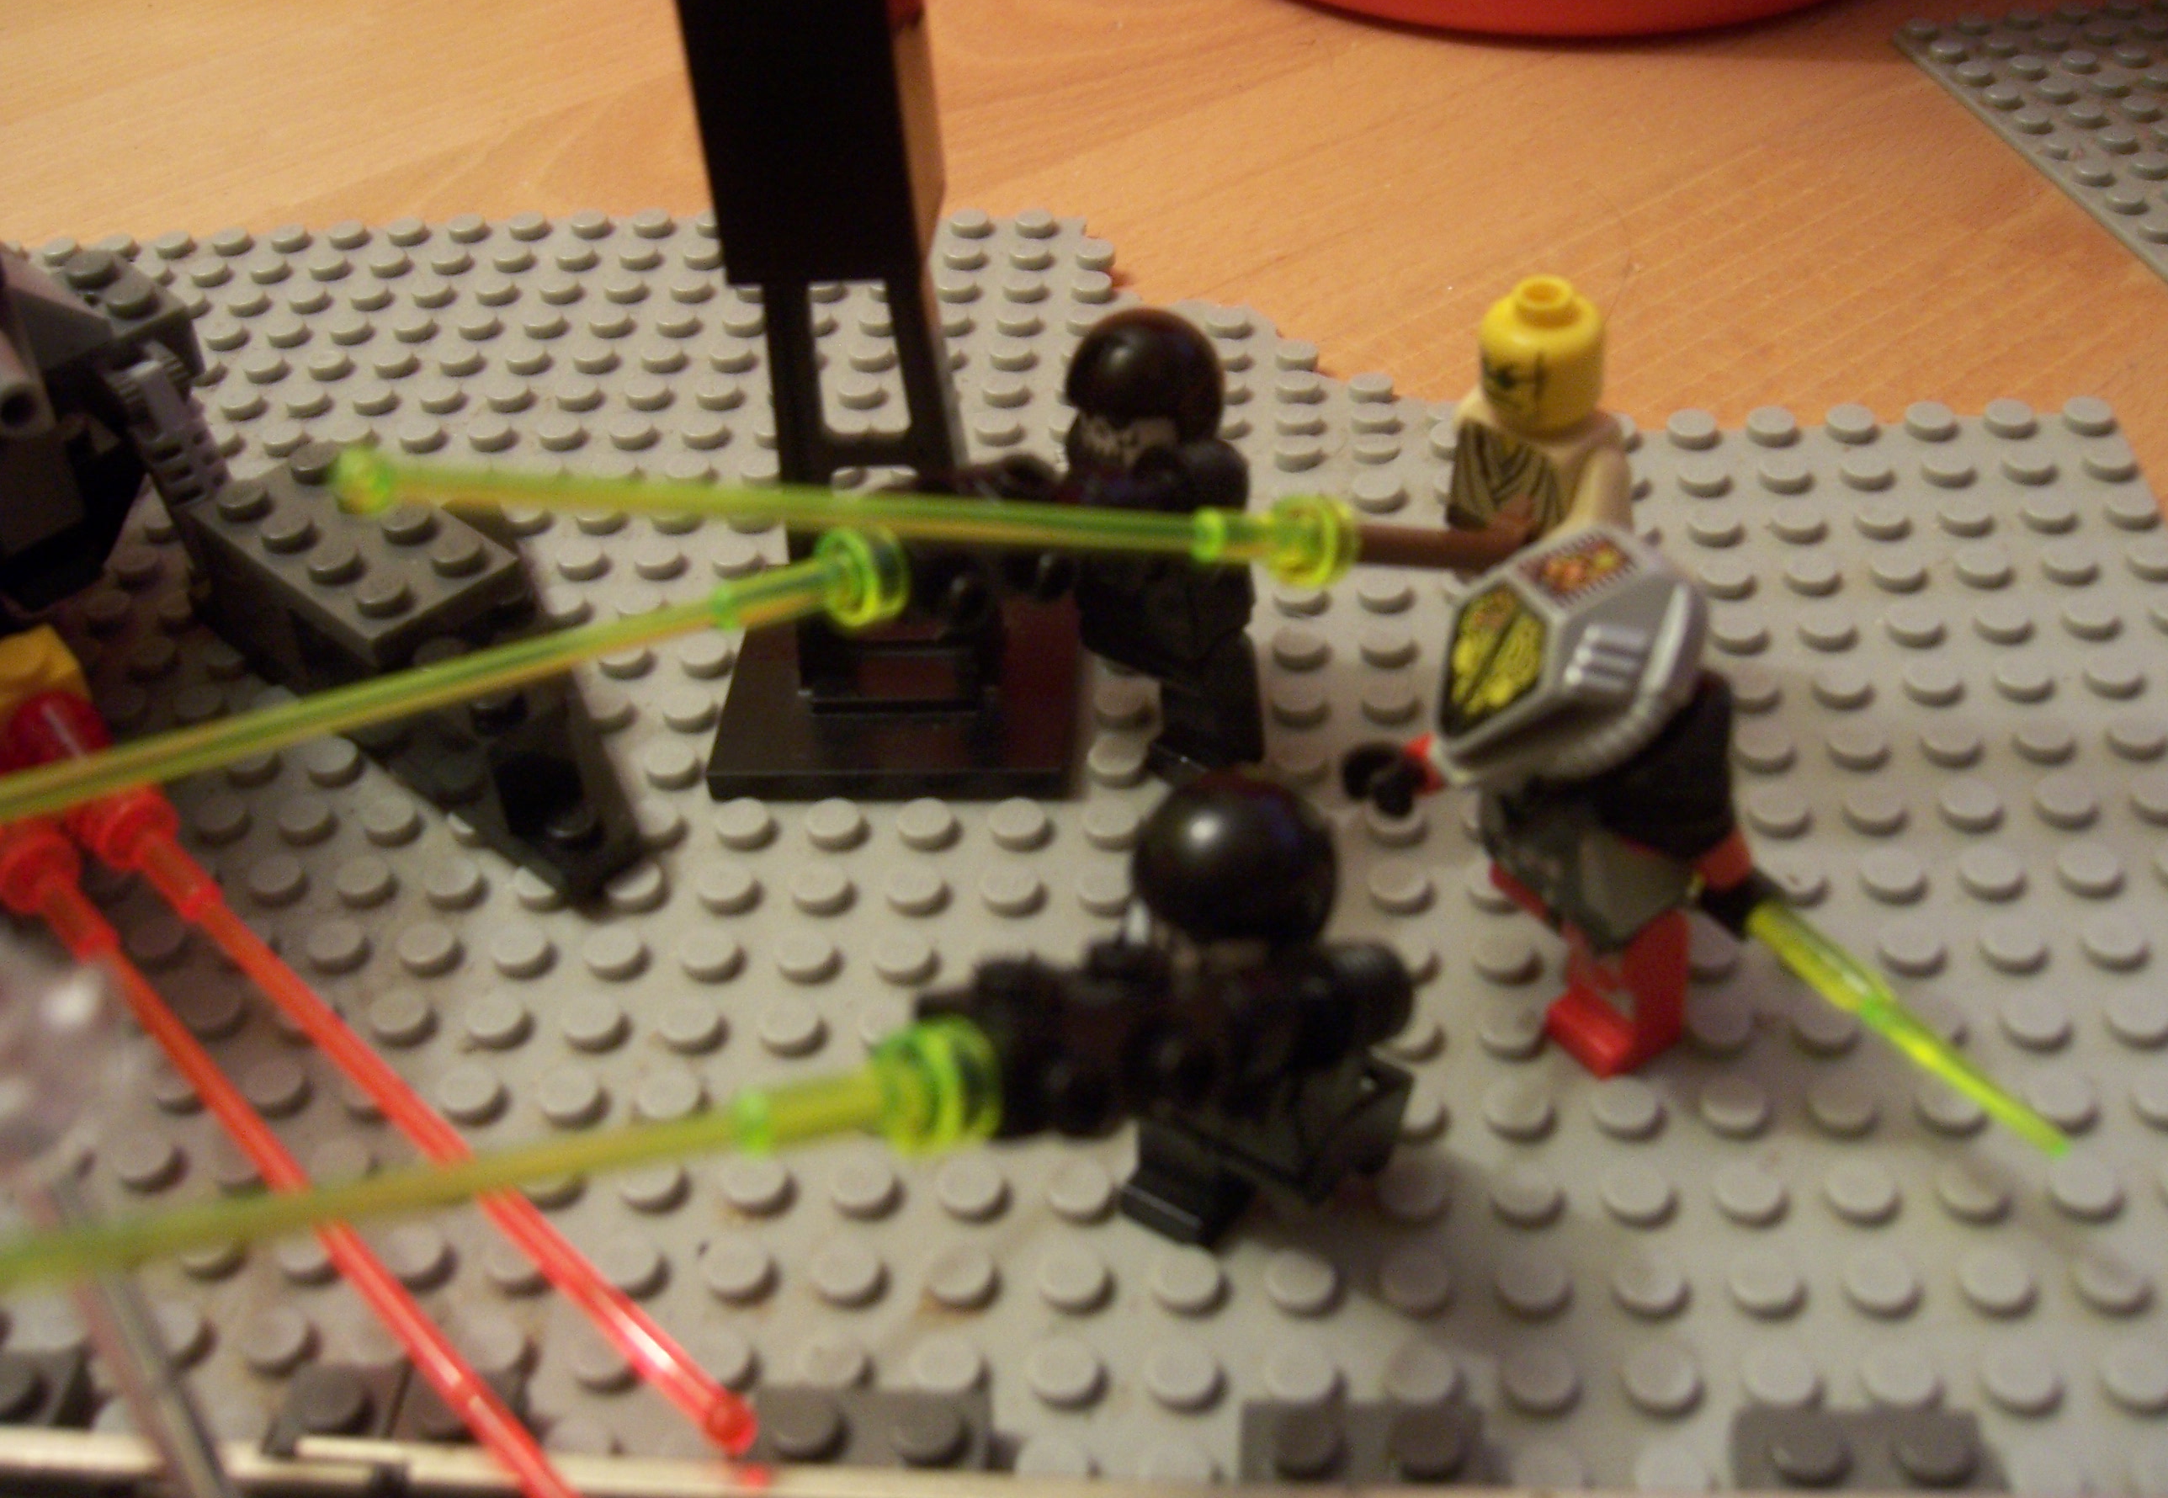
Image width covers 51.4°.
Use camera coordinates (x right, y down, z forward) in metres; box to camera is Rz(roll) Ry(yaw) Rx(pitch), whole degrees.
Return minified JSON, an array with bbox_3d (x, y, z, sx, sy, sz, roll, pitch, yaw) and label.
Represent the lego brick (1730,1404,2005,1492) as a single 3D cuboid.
[{"bbox_3d":[0.049,0.045,0.139,0.016,0.005,0.008,-1,41,6],"label":"lego brick"}]

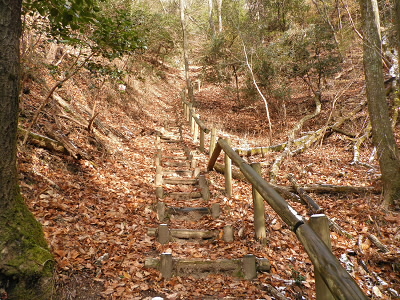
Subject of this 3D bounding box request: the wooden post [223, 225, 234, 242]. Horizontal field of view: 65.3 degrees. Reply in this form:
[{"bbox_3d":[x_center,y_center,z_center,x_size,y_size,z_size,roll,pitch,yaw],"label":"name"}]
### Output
[{"bbox_3d":[0.351,1.028,3.820,0.115,0.200,0.115,-1,-6,0],"label":"wooden post"}]

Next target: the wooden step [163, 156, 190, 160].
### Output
[{"bbox_3d":[-0.554,0.196,7.200,0.650,0.100,0.120,0,-10,0],"label":"wooden step"}]

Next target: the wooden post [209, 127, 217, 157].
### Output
[{"bbox_3d":[0.307,-0.193,7.800,0.120,0.790,0.120,7,-6,0],"label":"wooden post"}]

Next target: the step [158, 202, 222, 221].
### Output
[{"bbox_3d":[-0.148,0.828,4.200,0.840,0.200,0.150,0,-10,0],"label":"step"}]

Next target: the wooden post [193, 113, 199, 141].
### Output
[{"bbox_3d":[-0.132,-0.677,9.600,0.110,0.820,0.110,0,-10,0],"label":"wooden post"}]

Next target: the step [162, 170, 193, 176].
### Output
[{"bbox_3d":[-0.433,0.452,6.000,0.620,0.110,0.120,0,-10,0],"label":"step"}]

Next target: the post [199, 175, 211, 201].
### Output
[{"bbox_3d":[0.074,0.661,5.500,0.130,0.440,0.130,-8,-6,0],"label":"post"}]

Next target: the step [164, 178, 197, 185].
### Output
[{"bbox_3d":[-0.332,0.554,5.450,0.650,0.110,0.120,0,-10,0],"label":"step"}]

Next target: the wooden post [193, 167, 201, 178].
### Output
[{"bbox_3d":[-0.059,0.480,6.600,0.110,0.240,0.110,11,-6,0],"label":"wooden post"}]

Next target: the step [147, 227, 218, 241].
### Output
[{"bbox_3d":[-0.211,1.036,3.870,0.900,0.125,0.125,-1,-6,0],"label":"step"}]

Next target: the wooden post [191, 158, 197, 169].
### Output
[{"bbox_3d":[-0.132,0.307,7.000,0.105,0.210,0.105,-1,-6,0],"label":"wooden post"}]

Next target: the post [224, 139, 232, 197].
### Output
[{"bbox_3d":[0.448,0.283,4.900,0.105,0.930,0.105,0,-10,0],"label":"post"}]

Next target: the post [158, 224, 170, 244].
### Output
[{"bbox_3d":[-0.433,1.016,3.750,0.120,0.225,0.120,-1,-6,0],"label":"post"}]

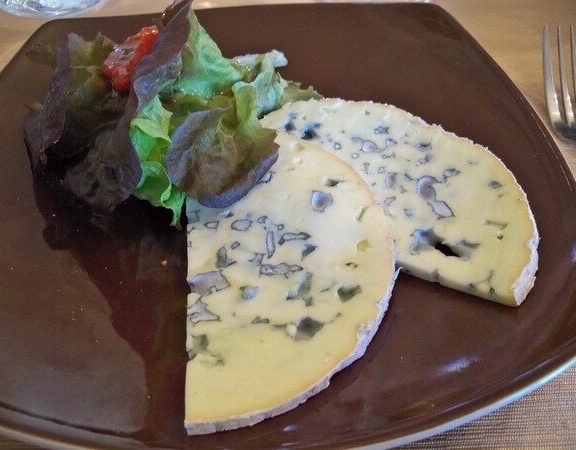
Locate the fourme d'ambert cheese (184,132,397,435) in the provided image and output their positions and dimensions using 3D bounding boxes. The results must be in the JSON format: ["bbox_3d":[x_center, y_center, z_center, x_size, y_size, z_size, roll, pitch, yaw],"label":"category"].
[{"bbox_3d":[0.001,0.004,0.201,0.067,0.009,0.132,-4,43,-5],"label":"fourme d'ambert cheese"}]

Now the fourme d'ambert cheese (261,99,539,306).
[{"bbox_3d":[0.030,-0.020,0.237,0.129,0.008,0.086,17,46,15],"label":"fourme d'ambert cheese"}]

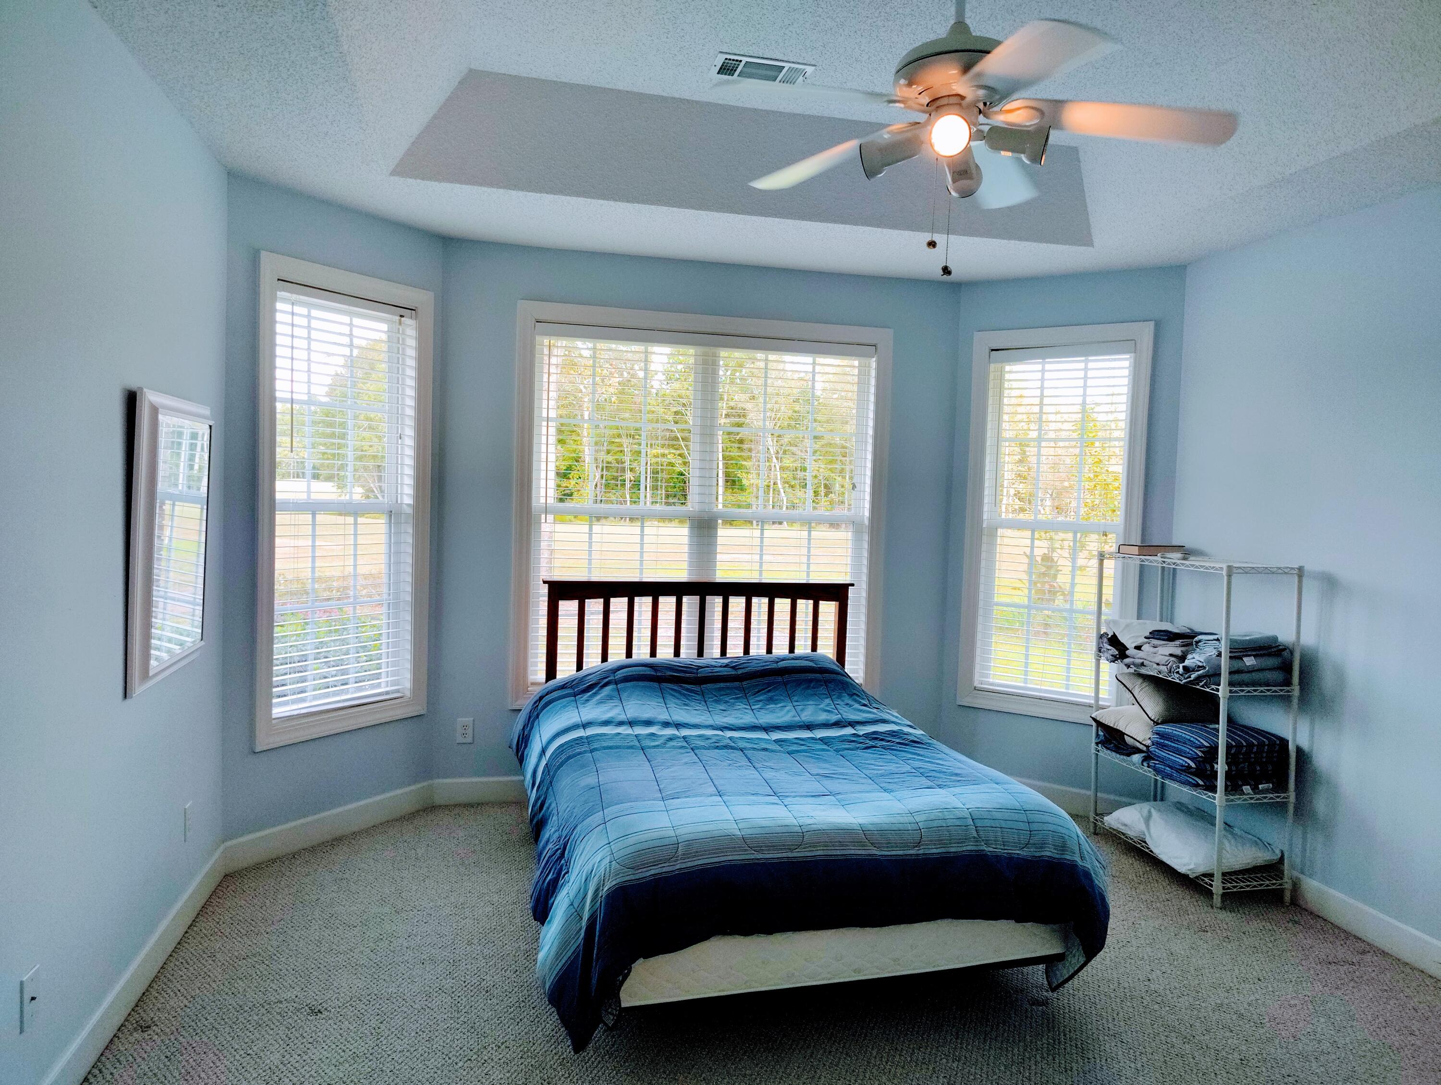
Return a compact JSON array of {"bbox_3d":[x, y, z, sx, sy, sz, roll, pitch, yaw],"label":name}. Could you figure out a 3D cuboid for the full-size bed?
[{"bbox_3d":[0.133,0.818,3.767,1.670,1.150,2.090,1,3,-15],"label":"full-size bed"}]

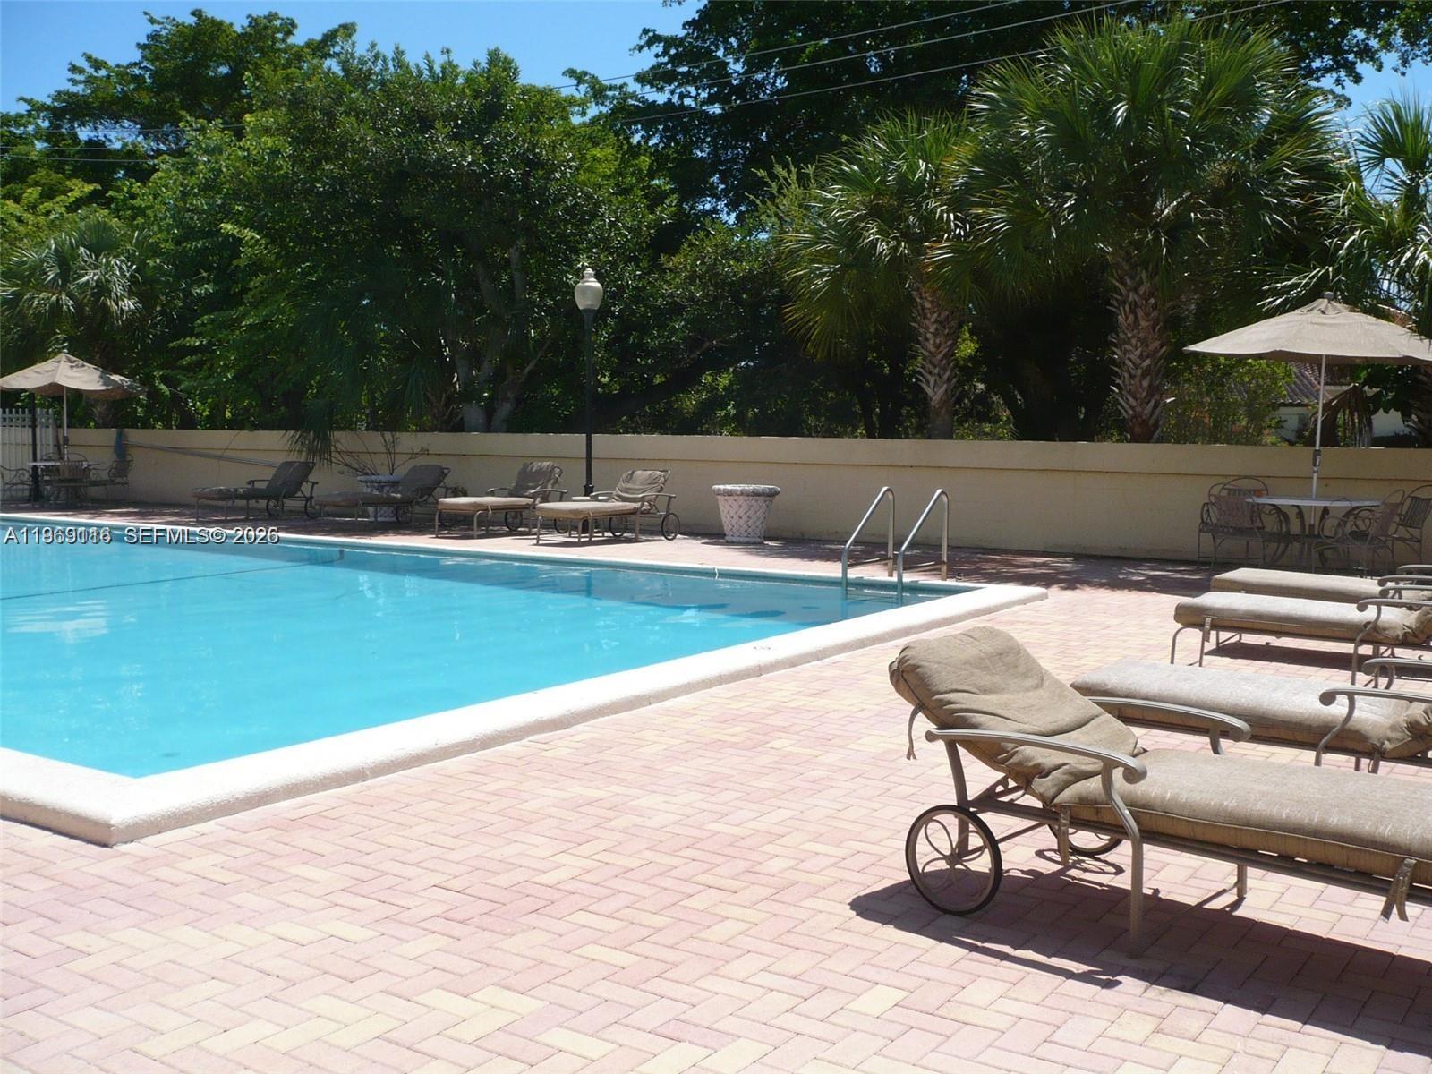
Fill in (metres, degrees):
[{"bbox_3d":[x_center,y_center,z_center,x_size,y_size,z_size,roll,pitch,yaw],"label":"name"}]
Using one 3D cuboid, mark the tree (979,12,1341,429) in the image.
[{"bbox_3d":[5.398,-3.046,17.652,4.500,6.340,4.300,3,5,33],"label":"tree"}]

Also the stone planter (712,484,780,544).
[{"bbox_3d":[0.376,-0.298,18.200,0.845,0.697,0.845,0,4,0],"label":"stone planter"}]

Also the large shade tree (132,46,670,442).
[{"bbox_3d":[-4.939,-3.975,22.717,8.300,7.240,7.000,3,5,33],"label":"large shade tree"}]

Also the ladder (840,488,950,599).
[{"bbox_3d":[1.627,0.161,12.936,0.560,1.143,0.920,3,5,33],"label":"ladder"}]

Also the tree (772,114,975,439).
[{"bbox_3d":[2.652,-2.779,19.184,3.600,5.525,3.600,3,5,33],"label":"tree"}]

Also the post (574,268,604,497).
[{"bbox_3d":[-1.685,-1.792,19.179,0.410,3.490,0.410,0,4,0],"label":"post"}]

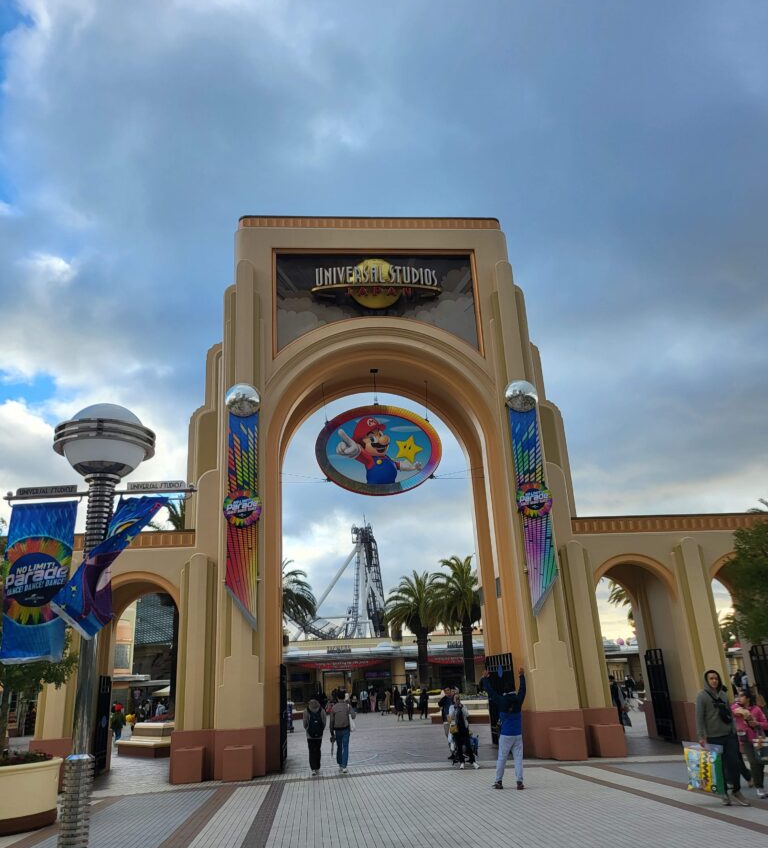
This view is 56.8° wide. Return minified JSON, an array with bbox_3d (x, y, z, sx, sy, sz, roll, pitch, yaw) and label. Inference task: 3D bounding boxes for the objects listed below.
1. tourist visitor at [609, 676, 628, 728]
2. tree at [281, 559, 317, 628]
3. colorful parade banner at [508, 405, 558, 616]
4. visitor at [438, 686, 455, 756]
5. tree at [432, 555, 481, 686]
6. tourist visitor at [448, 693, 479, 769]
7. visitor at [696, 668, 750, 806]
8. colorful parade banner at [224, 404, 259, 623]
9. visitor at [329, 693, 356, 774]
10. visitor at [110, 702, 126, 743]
[{"bbox_3d":[7.214,8.669,21.802,0.580,1.740,0.420,-6,-21,8],"label":"tourist visitor"},{"bbox_3d":[-6.652,13.337,45.844,4.800,9.300,4.800,-1,-21,-6],"label":"tree"},{"bbox_3d":[4.051,2.176,18.994,0.970,5.750,0.200,-1,-21,-5],"label":"colorful parade banner"},{"bbox_3d":[1.596,7.658,18.239,0.500,1.700,0.350,-4,-21,3],"label":"visitor"},{"bbox_3d":[4.785,11.930,42.157,4.400,8.300,4.400,-1,-21,-6],"label":"tree"},{"bbox_3d":[1.804,6.928,16.039,0.620,1.550,0.480,0,-21,-8],"label":"tourist visitor"},{"bbox_3d":[4.736,4.353,10.023,0.570,1.730,0.420,-8,-21,12],"label":"visitor"},{"bbox_3d":[-3.634,2.333,18.269,0.950,5.750,0.200,-1,-21,-5],"label":"colorful parade banner"},{"bbox_3d":[-0.990,7.177,16.631,0.560,1.740,0.380,-1,-21,-6],"label":"visitor"},{"bbox_3d":[-12.328,13.991,33.079,0.520,1.680,0.380,-1,-21,-6],"label":"visitor"}]

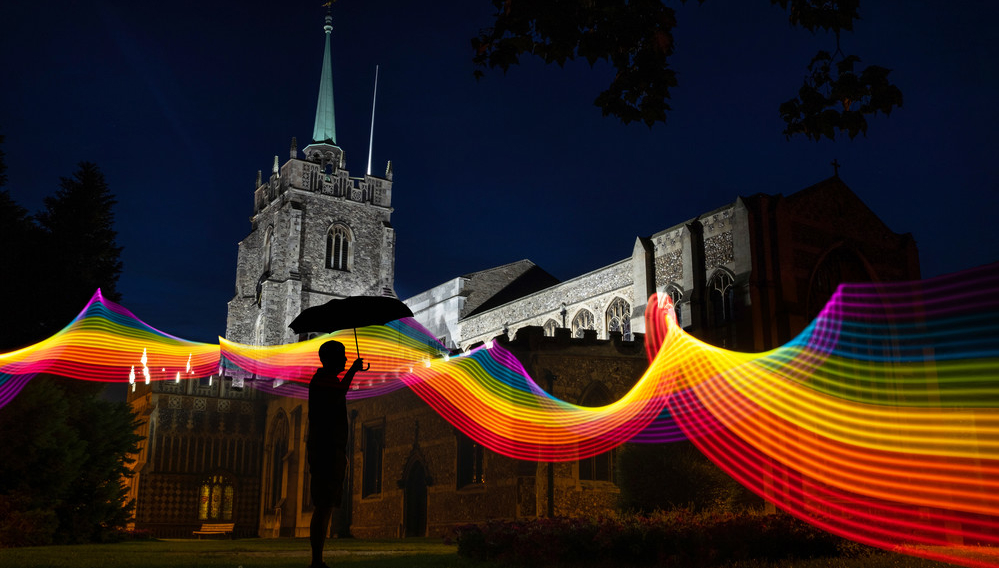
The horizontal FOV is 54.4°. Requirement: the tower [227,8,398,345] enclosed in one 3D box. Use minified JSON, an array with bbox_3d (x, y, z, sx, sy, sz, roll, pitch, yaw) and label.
[{"bbox_3d":[-13.604,-2.158,73.338,10.300,41.502,10.300,9,-17,-32],"label":"tower"}]

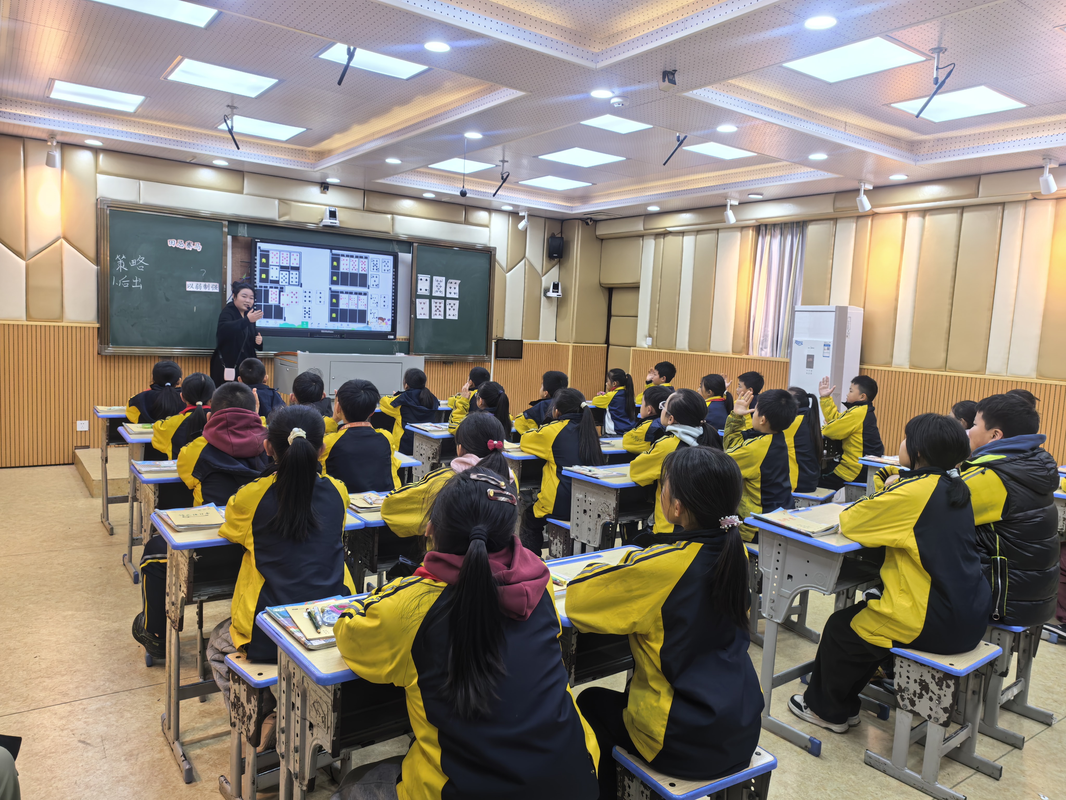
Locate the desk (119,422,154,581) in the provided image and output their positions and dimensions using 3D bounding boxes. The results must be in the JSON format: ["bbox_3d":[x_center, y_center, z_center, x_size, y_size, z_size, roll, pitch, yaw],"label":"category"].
[{"bbox_3d":[-1.978,0.560,4.192,0.600,0.755,0.400,-1,7,-37],"label":"desk"}]

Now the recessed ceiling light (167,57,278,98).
[{"bbox_3d":[-2.150,-2.235,5.139,0.600,0.040,0.600,-1,7,-37],"label":"recessed ceiling light"}]

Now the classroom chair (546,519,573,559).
[{"bbox_3d":[0.280,0.858,3.953,0.340,0.440,0.280,-2,7,-38],"label":"classroom chair"}]

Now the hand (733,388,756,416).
[{"bbox_3d":[1.145,0.009,4.000,0.115,0.145,0.060,18,19,21],"label":"hand"}]

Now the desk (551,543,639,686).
[{"bbox_3d":[0.179,0.881,2.132,0.600,0.755,0.400,-1,7,-37],"label":"desk"}]

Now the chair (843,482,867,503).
[{"bbox_3d":[2.461,0.817,5.444,0.280,0.440,0.340,7,7,33],"label":"chair"}]

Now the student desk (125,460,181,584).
[{"bbox_3d":[-1.408,0.666,3.277,0.600,0.715,0.450,-1,7,-35],"label":"student desk"}]

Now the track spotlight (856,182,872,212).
[{"bbox_3d":[2.865,-1.762,6.403,0.135,0.250,0.085,-1,7,-37],"label":"track spotlight"}]

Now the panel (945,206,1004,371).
[{"bbox_3d":[3.409,-0.845,5.695,0.050,1.281,0.295,-1,7,-35],"label":"panel"}]

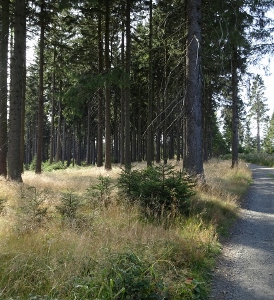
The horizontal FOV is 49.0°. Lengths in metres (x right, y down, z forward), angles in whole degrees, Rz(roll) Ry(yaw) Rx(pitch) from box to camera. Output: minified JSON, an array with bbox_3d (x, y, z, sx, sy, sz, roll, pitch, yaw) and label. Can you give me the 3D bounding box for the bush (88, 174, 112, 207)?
[{"bbox_3d":[-0.999,1.079,8.000,0.620,0.850,0.620,0,-1,0],"label":"bush"}]

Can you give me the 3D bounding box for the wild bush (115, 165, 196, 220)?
[{"bbox_3d":[0.467,1.019,7.200,1.810,1.340,1.500,0,-1,0],"label":"wild bush"}]

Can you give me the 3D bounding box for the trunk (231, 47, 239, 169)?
[{"bbox_3d":[6.701,-2.832,20.500,0.440,8.190,0.440,0,-1,0],"label":"trunk"}]

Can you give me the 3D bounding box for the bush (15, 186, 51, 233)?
[{"bbox_3d":[-2.122,1.208,6.100,0.670,0.930,0.670,0,-1,0],"label":"bush"}]

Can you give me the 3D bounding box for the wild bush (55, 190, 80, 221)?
[{"bbox_3d":[-1.596,1.275,6.900,0.530,0.690,0.530,0,-1,0],"label":"wild bush"}]

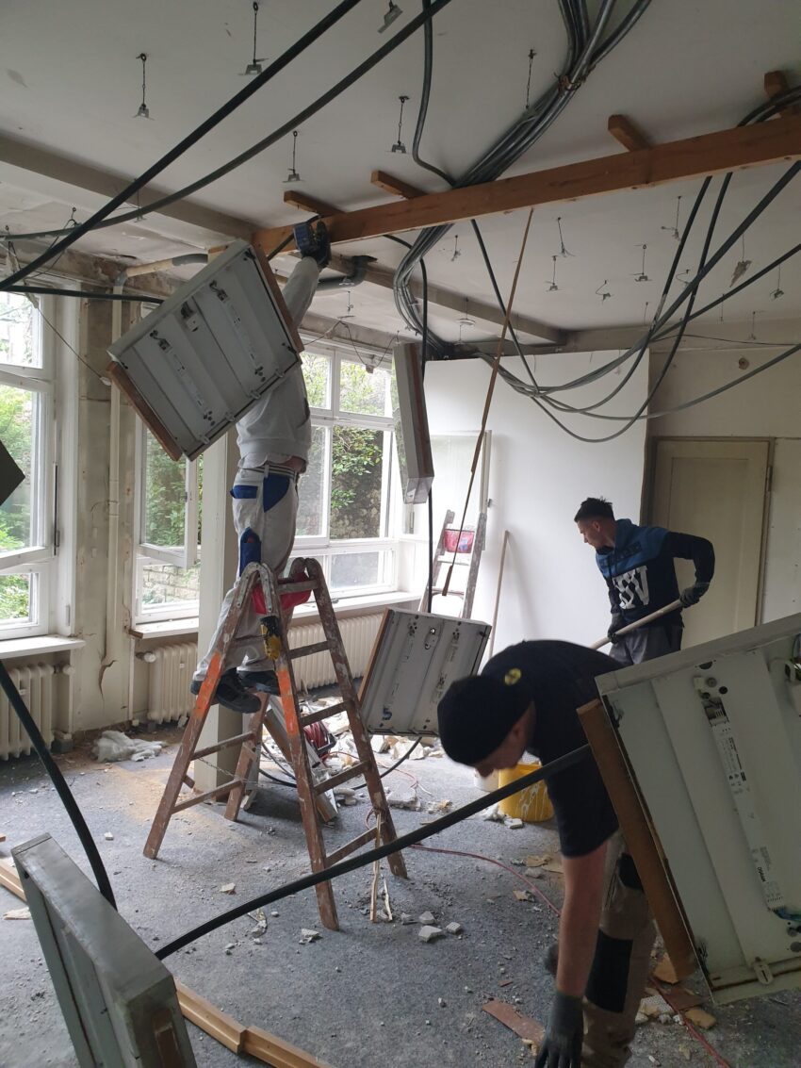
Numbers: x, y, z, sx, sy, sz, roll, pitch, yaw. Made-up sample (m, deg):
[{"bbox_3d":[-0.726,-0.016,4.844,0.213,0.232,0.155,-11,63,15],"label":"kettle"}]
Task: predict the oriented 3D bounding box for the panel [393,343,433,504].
[{"bbox_3d":[0.056,-0.514,3.967,0.122,0.620,0.620,-5,-9,-2],"label":"panel"}]

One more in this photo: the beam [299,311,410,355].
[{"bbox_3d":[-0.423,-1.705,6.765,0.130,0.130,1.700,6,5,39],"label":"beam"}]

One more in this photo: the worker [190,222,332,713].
[{"bbox_3d":[-0.604,-0.288,3.485,0.580,2.092,0.520,4,4,17],"label":"worker"}]

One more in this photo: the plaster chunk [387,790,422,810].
[{"bbox_3d":[0.018,1.371,4.152,0.170,0.040,0.180,2,4,0],"label":"plaster chunk"}]

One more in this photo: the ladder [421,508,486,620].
[{"bbox_3d":[0.419,0.519,6.673,0.520,1.458,0.110,6,-9,39],"label":"ladder"}]

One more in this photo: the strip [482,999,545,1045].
[{"bbox_3d":[0.370,1.520,2.478,0.090,0.012,0.250,-1,5,-37],"label":"strip"}]

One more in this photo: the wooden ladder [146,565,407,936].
[{"bbox_3d":[-0.507,0.760,3.375,1.004,1.322,0.529,5,5,31],"label":"wooden ladder"}]

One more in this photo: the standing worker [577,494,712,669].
[{"bbox_3d":[1.263,0.627,4.229,0.680,1.620,0.500,6,5,37],"label":"standing worker"}]

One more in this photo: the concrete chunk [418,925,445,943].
[{"bbox_3d":[0.109,1.465,2.954,0.085,0.032,0.060,4,4,17],"label":"concrete chunk"}]

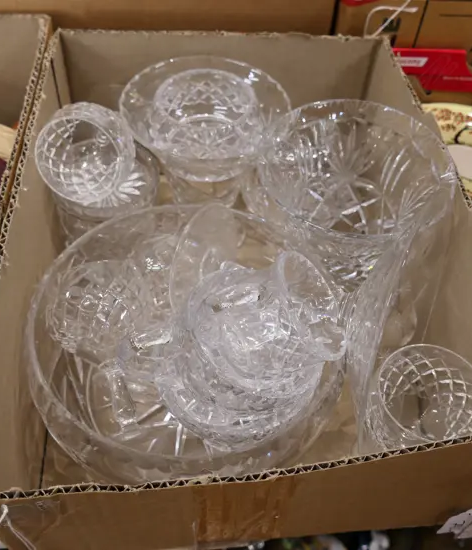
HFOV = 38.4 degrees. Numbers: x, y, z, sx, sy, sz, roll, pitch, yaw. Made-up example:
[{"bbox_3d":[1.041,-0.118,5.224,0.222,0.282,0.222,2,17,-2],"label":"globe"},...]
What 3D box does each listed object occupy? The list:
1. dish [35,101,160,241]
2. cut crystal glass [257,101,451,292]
[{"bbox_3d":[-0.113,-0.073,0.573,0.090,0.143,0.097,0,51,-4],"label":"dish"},{"bbox_3d":[0.088,-0.035,0.581,0.149,0.167,0.149,0,51,-4],"label":"cut crystal glass"}]

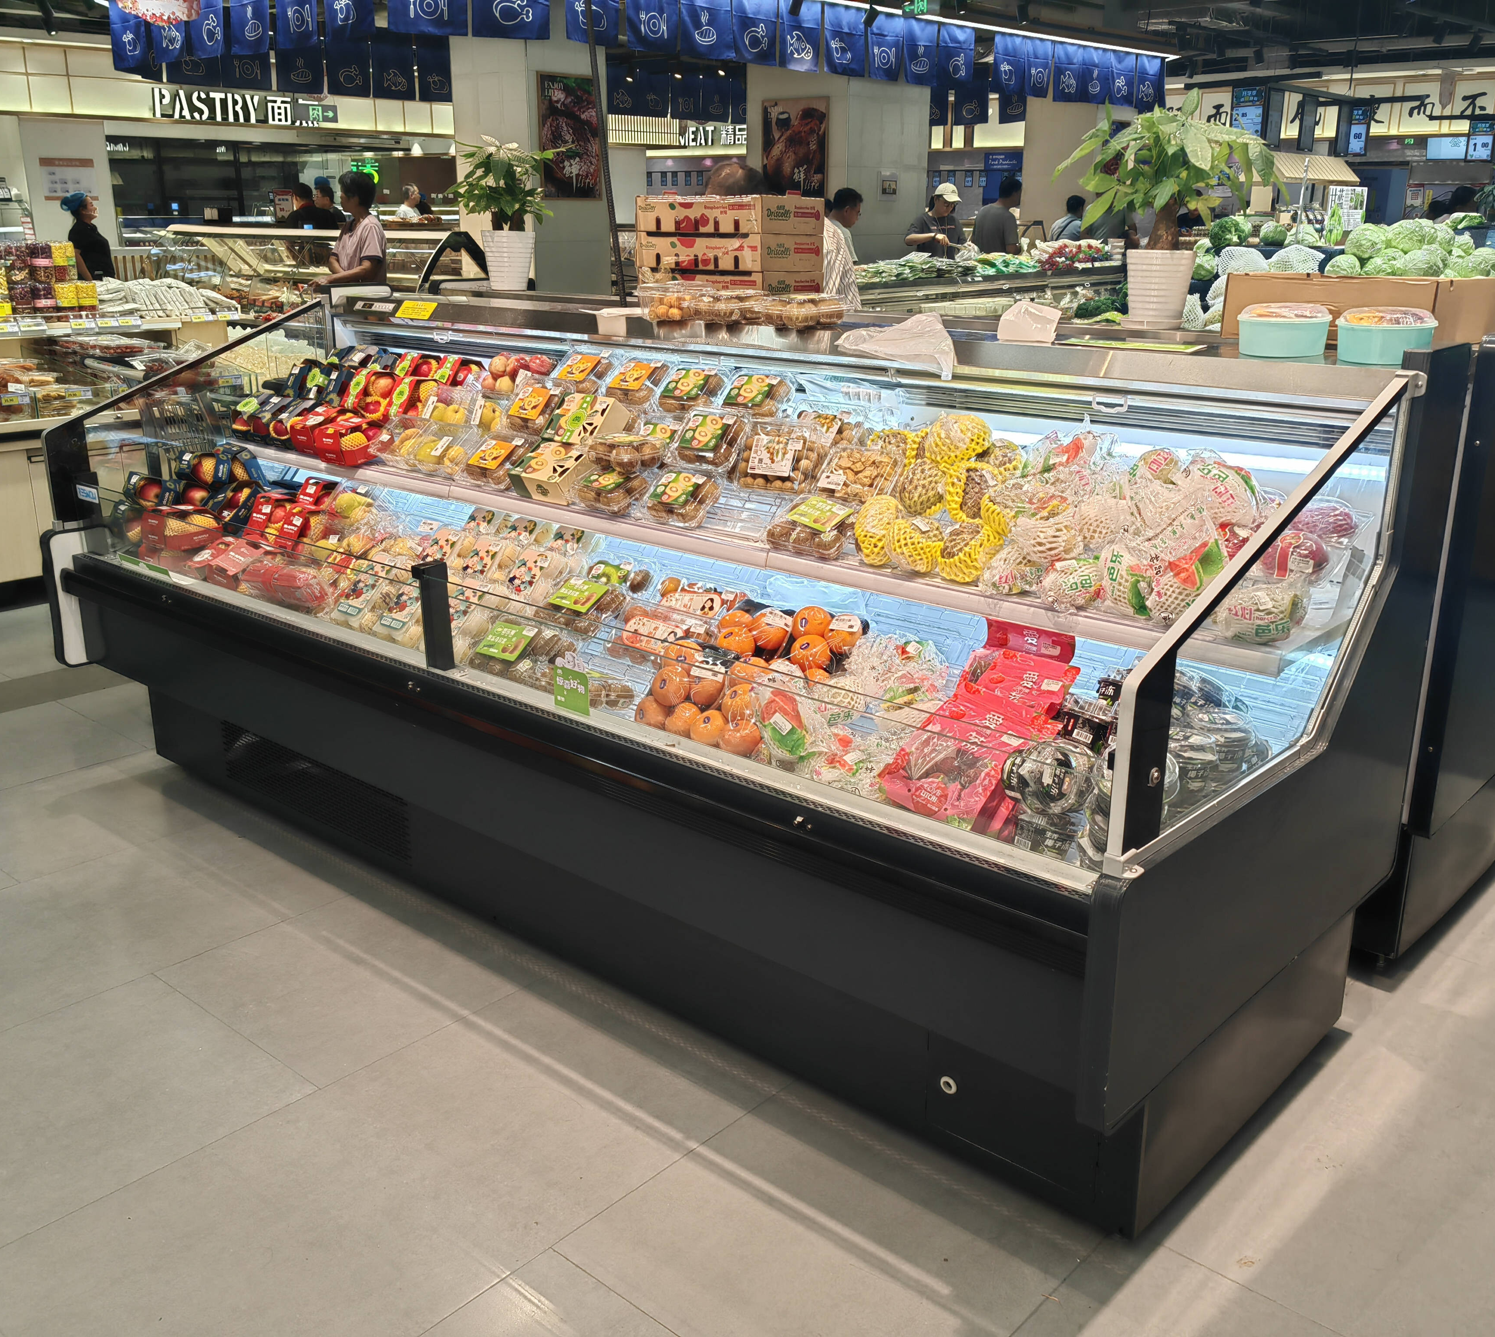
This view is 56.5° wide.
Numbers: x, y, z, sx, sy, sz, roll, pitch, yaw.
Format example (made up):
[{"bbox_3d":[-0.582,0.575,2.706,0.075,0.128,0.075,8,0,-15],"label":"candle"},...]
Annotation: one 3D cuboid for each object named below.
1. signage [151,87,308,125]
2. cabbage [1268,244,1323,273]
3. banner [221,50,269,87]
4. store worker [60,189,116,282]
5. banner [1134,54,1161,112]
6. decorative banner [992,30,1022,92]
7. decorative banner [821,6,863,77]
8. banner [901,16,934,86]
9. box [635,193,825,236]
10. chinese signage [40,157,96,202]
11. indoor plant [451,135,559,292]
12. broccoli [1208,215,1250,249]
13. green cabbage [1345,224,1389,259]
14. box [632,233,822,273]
[{"bbox_3d":[-6.007,-6.612,16.427,2.030,0.313,0.100,-16,24,-41],"label":"signage"},{"bbox_3d":[2.601,-1.930,6.600,0.250,0.200,0.230,7,18,20],"label":"cabbage"},{"bbox_3d":[-3.594,-4.360,9.945,0.020,0.400,0.345,16,23,40],"label":"banner"},{"bbox_3d":[-4.639,-2.564,10.015,0.360,1.658,0.460,-4,18,-14],"label":"store worker"},{"bbox_3d":[3.292,-4.755,11.319,0.020,0.400,0.345,16,23,40],"label":"banner"},{"bbox_3d":[2.213,-5.104,11.753,0.407,0.458,0.030,-14,23,-39],"label":"decorative banner"},{"bbox_3d":[0.620,-3.967,8.791,0.020,0.400,0.345,16,23,40],"label":"decorative banner"},{"bbox_3d":[1.375,-4.891,11.047,0.385,0.481,0.030,-14,23,-39],"label":"banner"},{"bbox_3d":[-0.042,-1.204,3.693,0.393,0.095,0.301,12,20,32],"label":"box"},{"bbox_3d":[-7.239,-5.217,14.842,0.578,0.437,0.020,-14,23,-39],"label":"chinese signage"},{"bbox_3d":[-0.734,-1.374,4.201,0.324,0.448,0.307,-2,17,-9],"label":"indoor plant"},{"bbox_3d":[2.284,-2.069,6.600,0.190,0.165,0.180,6,18,17],"label":"broccoli"},{"bbox_3d":[3.120,-2.152,7.000,0.215,0.180,0.210,8,19,22],"label":"green cabbage"},{"bbox_3d":[-0.043,-1.118,3.733,0.400,0.091,0.300,12,21,32],"label":"box"}]

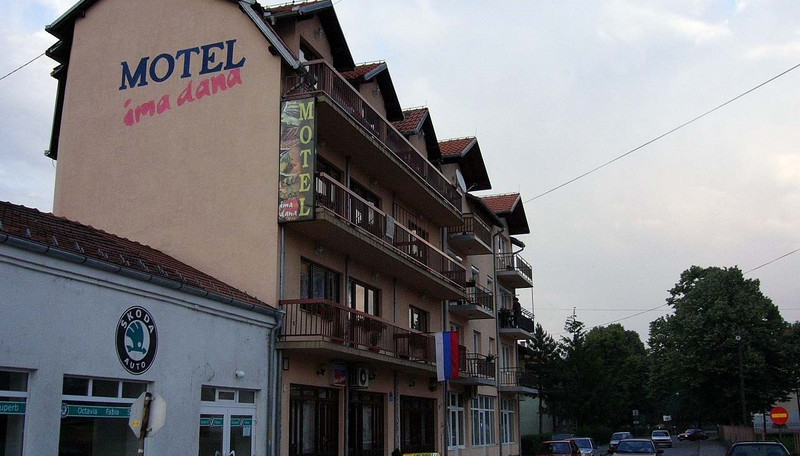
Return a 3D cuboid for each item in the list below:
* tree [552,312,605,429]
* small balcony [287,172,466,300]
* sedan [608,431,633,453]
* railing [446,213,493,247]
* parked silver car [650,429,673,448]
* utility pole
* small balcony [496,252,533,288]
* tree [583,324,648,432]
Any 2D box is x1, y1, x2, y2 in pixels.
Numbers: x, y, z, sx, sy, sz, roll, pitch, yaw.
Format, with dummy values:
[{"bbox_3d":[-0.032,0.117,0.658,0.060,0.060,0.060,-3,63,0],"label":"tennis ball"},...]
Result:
[{"bbox_3d":[15.217,12.710,68.960,4.600,11.200,4.600,-4,-15,12],"label":"tree"},{"bbox_3d":[-0.117,0.773,26.651,1.111,1.197,13.775,-6,-15,19],"label":"small balcony"},{"bbox_3d":[14.953,14.400,54.364,1.670,1.410,4.250,-5,-15,19],"label":"sedan"},{"bbox_3d":[3.082,0.259,35.512,1.238,0.888,3.213,-5,-15,19],"label":"railing"},{"bbox_3d":[21.133,16.984,65.135,1.650,1.400,4.100,-5,-15,19],"label":"parked silver car"},{"bbox_3d":[24.768,11.682,58.658,0.300,8.780,0.300,-6,-15,19],"label":"utility pole"},{"bbox_3d":[6.462,2.452,45.096,1.087,1.068,4.536,-5,-15,19],"label":"small balcony"},{"bbox_3d":[23.267,16.592,86.815,7.200,12.434,7.000,-5,-15,19],"label":"tree"}]

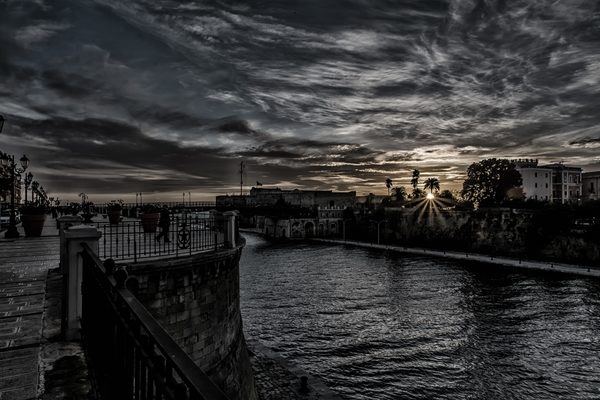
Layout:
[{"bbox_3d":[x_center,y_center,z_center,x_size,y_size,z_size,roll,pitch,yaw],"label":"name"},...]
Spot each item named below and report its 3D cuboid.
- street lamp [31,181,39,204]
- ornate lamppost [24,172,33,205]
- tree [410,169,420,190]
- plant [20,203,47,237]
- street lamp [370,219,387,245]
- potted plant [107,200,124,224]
[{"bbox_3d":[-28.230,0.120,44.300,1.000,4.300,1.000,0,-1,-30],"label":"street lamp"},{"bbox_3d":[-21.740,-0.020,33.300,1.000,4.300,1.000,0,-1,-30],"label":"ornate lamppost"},{"bbox_3d":[46.580,-4.840,168.000,3.800,15.730,3.800,0,-1,0],"label":"tree"},{"bbox_3d":[-14.710,1.080,23.000,1.420,1.870,1.420,0,-1,0],"label":"plant"},{"bbox_3d":[16.960,6.810,90.000,3.800,5.600,0.600,0,-1,-12],"label":"street lamp"},{"bbox_3d":[-16.830,1.140,38.000,1.500,2.150,1.500,0,-1,0],"label":"potted plant"}]

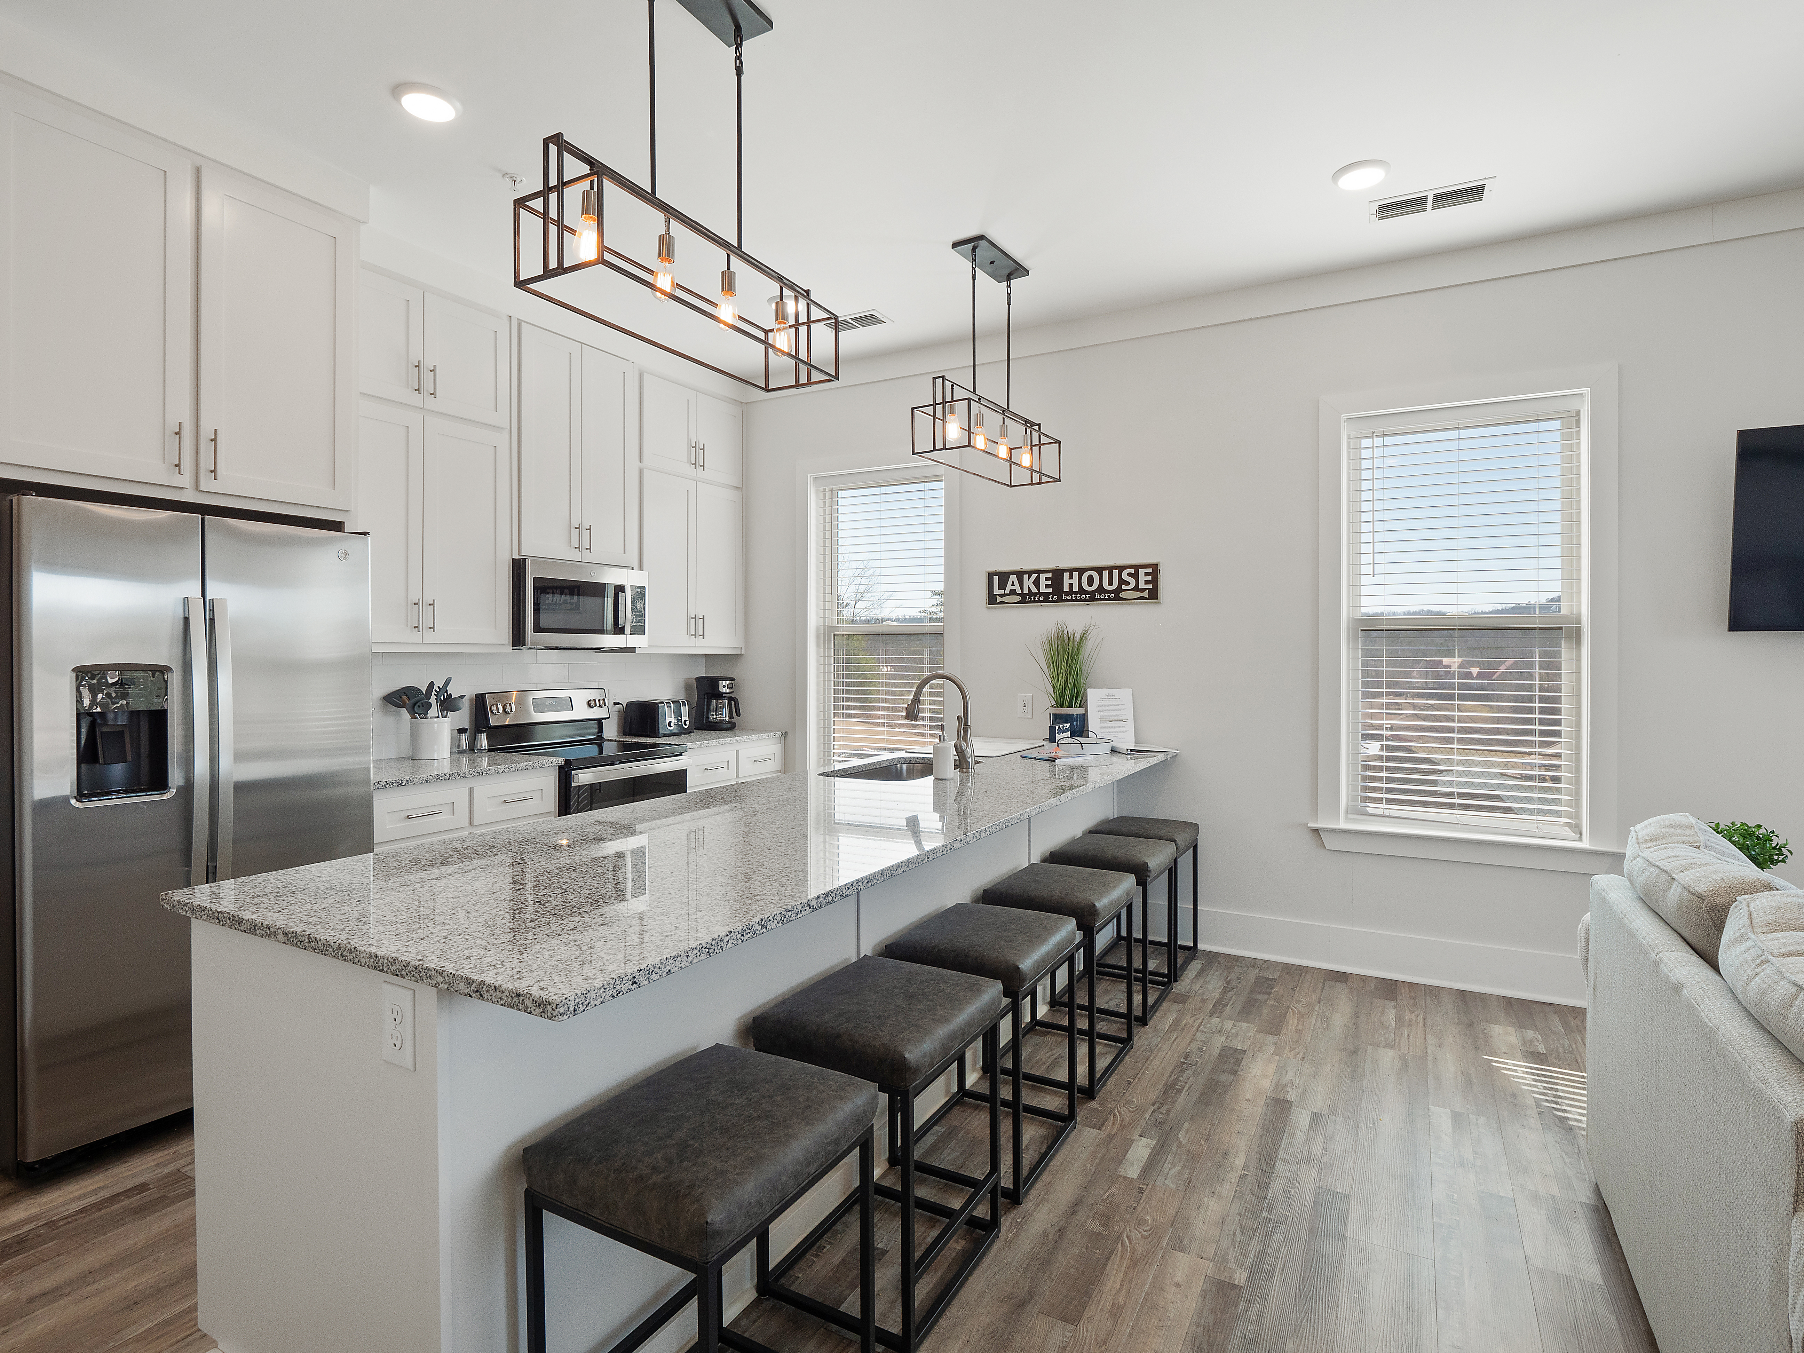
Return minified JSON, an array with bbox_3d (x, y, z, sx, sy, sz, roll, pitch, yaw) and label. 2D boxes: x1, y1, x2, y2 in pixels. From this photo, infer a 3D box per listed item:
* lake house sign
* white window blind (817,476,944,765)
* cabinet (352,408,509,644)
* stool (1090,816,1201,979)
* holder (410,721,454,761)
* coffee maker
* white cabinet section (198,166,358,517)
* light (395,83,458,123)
[{"bbox_3d":[0.817,-0.439,4.594,0.879,0.186,0.018,1,1,28],"label":"lake house sign"},{"bbox_3d":[-0.134,-0.249,5.161,0.824,1.658,0.055,1,1,28],"label":"white window blind"},{"bbox_3d":[-2.078,-0.594,3.858,0.320,0.965,0.850,1,1,28],"label":"cabinet"},{"bbox_3d":[1.096,0.964,4.161,0.367,0.618,0.432,1,1,28],"label":"stool"},{"bbox_3d":[-2.022,0.271,4.018,0.156,0.161,0.156,1,1,28],"label":"holder"},{"bbox_3d":[-1.095,0.165,5.481,0.211,0.311,0.181,1,1,36],"label":"coffee maker"},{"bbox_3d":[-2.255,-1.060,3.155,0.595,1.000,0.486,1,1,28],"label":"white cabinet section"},{"bbox_3d":[-1.414,-1.702,2.789,0.188,0.026,0.188,0,1,0],"label":"light"}]

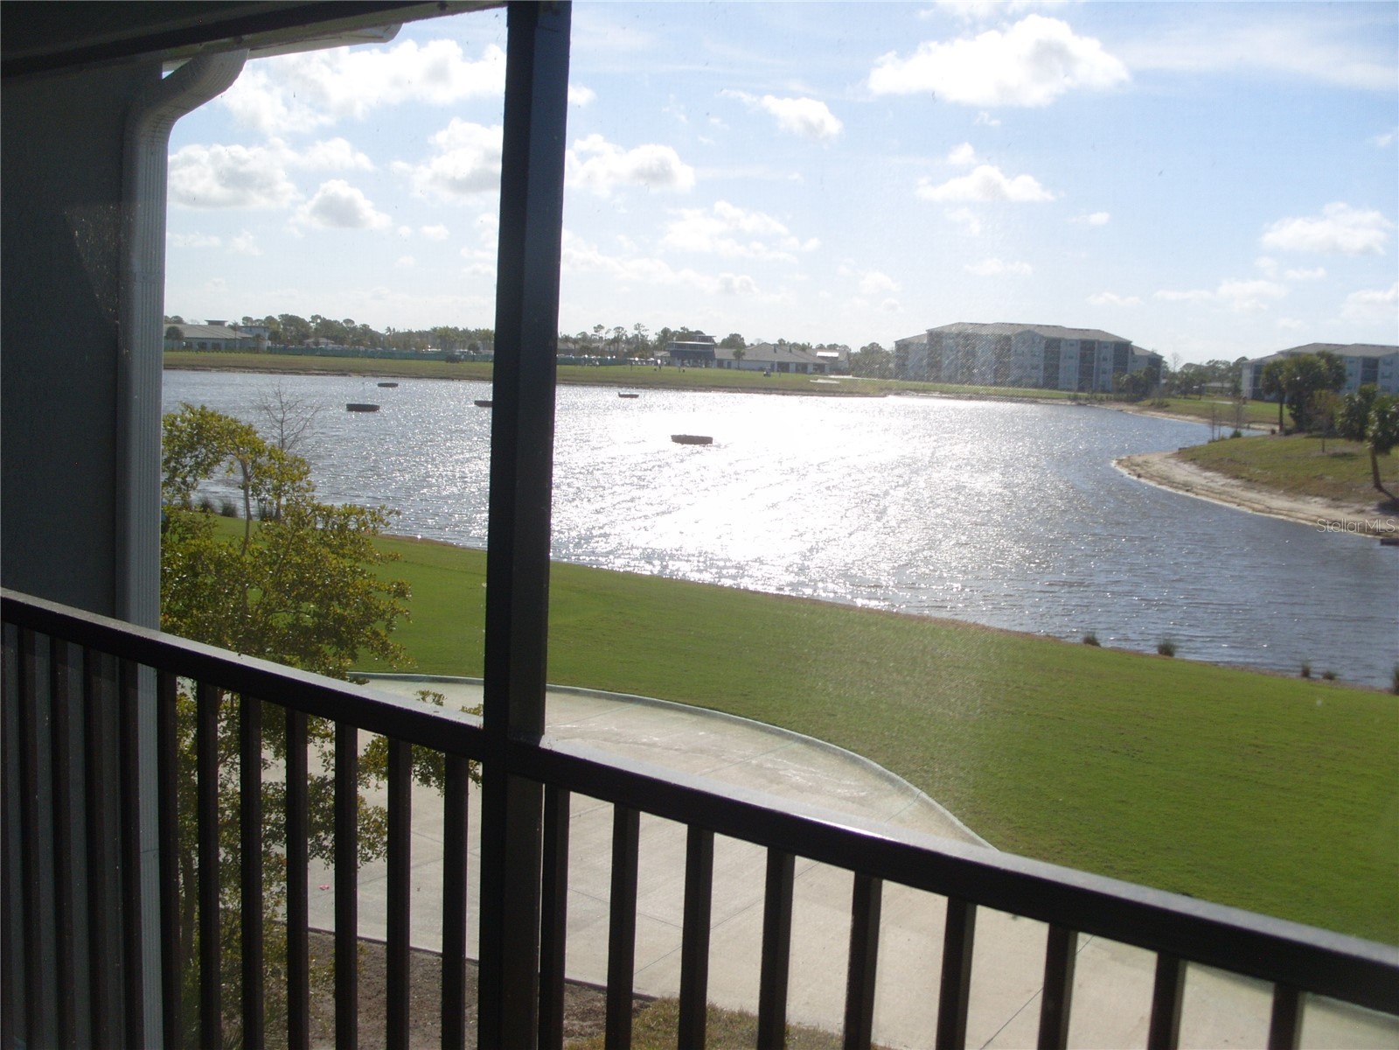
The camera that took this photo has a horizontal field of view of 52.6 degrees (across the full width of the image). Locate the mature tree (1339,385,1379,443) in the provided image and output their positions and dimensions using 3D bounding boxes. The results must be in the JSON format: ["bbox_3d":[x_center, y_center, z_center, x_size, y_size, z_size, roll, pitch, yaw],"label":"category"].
[{"bbox_3d":[61.036,-10.244,131.000,3.600,5.000,3.500,6,7,24],"label":"mature tree"}]

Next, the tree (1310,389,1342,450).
[{"bbox_3d":[47.374,-7.896,107.000,2.300,4.400,2.300,6,7,23],"label":"tree"}]

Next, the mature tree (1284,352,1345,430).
[{"bbox_3d":[67.803,-14.706,156.000,6.500,8.300,6.000,6,7,23],"label":"mature tree"}]

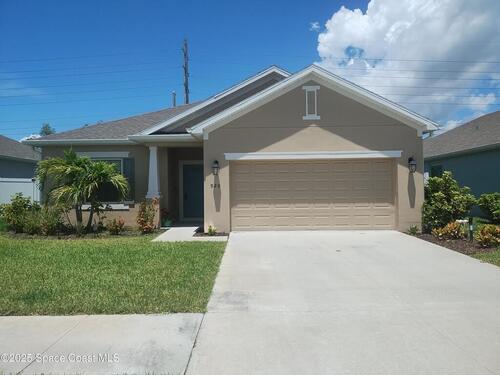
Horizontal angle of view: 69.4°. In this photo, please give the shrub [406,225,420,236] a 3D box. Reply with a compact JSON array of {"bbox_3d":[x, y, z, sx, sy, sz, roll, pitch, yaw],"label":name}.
[{"bbox_3d":[4.692,1.227,10.350,0.360,0.330,0.340,-1,1,-1],"label":"shrub"}]

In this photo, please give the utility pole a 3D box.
[{"bbox_3d":[-8.174,-9.176,47.000,0.550,20.300,0.500,-1,1,-1],"label":"utility pole"}]

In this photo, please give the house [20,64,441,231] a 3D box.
[{"bbox_3d":[-1.150,-1.740,18.100,12.750,5.870,16.300,-1,1,-1],"label":"house"}]

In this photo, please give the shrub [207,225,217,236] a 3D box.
[{"bbox_3d":[-1.089,1.232,10.350,0.280,0.320,0.270,-1,1,-1],"label":"shrub"}]

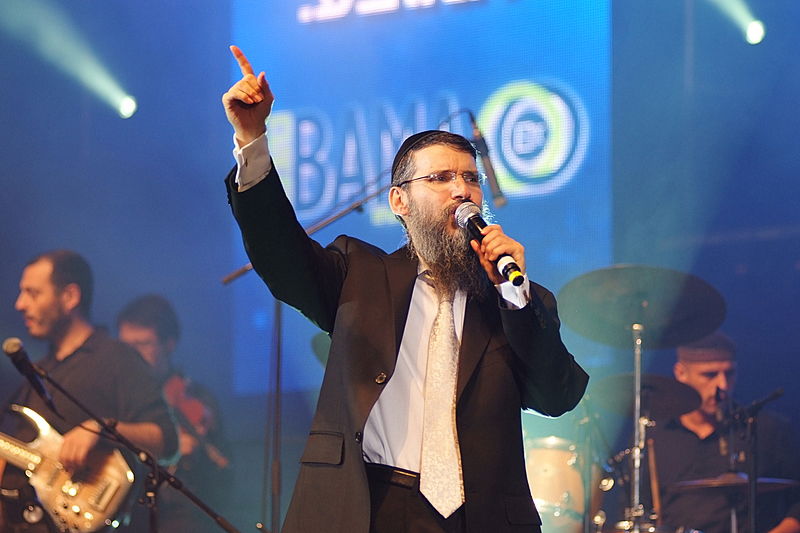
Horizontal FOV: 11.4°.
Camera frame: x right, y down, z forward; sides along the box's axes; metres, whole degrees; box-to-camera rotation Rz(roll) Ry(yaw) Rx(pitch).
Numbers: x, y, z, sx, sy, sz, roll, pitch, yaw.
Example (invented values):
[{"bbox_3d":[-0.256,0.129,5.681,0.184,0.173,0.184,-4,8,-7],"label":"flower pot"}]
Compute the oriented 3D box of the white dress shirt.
[{"bbox_3d":[0.005,0.083,8.300,0.690,0.730,0.430,1,-5,-15],"label":"white dress shirt"}]

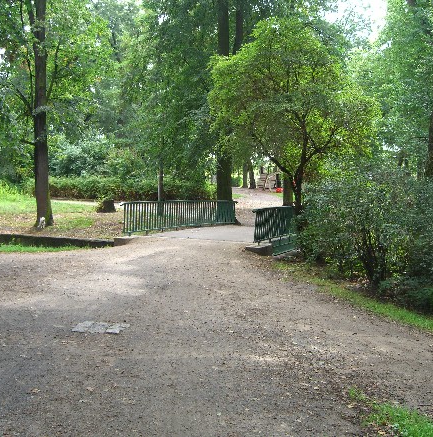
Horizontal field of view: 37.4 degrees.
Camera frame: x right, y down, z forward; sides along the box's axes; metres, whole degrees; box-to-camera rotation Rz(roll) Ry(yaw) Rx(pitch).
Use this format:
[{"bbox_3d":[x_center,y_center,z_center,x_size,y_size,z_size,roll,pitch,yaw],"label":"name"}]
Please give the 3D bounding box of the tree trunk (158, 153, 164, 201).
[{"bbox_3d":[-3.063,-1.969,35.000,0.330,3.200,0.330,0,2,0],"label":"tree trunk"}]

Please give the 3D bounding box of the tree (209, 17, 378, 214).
[{"bbox_3d":[2.142,-2.392,17.800,4.700,6.300,4.500,0,2,0],"label":"tree"}]

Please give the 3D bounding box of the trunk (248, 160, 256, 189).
[{"bbox_3d":[3.008,-3.782,55.000,0.600,2.500,0.600,0,2,0],"label":"trunk"}]

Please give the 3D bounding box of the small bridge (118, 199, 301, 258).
[{"bbox_3d":[0.749,0.170,21.800,4.300,1.600,8.600,1,2,25],"label":"small bridge"}]

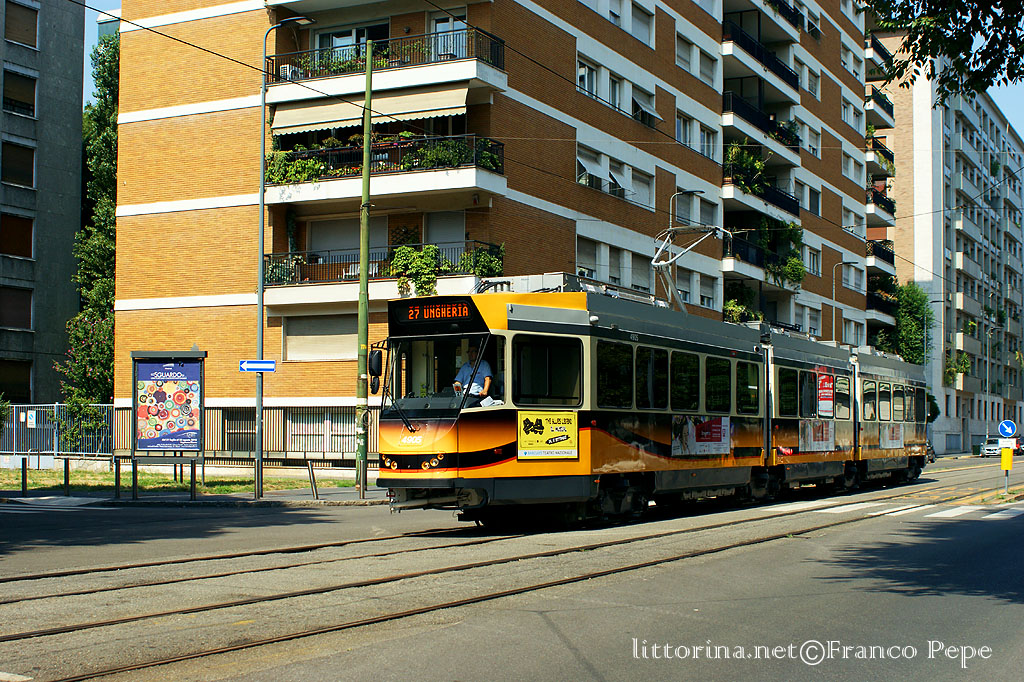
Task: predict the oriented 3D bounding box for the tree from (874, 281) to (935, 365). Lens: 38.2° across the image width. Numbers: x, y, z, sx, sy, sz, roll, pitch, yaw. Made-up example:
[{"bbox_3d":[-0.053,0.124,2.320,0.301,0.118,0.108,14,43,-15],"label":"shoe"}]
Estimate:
[{"bbox_3d":[25.838,1.920,96.621,4.200,11.673,4.200,-1,-4,26],"label":"tree"}]

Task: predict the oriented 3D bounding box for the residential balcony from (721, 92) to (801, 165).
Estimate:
[{"bbox_3d":[11.143,-9.579,68.239,1.500,1.410,10.490,-1,-4,27],"label":"residential balcony"}]

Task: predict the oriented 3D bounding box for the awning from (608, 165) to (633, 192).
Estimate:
[{"bbox_3d":[4.084,-5.917,54.650,0.450,0.850,1.453,-1,-4,26],"label":"awning"}]

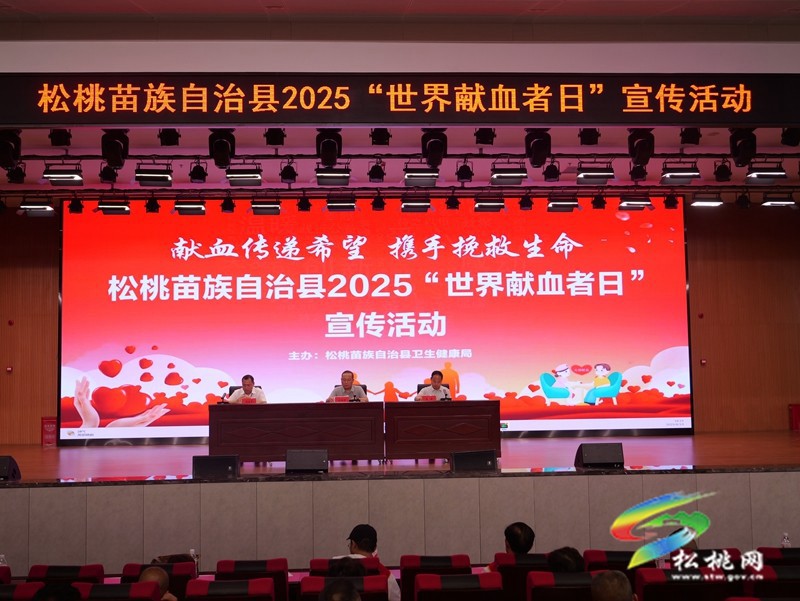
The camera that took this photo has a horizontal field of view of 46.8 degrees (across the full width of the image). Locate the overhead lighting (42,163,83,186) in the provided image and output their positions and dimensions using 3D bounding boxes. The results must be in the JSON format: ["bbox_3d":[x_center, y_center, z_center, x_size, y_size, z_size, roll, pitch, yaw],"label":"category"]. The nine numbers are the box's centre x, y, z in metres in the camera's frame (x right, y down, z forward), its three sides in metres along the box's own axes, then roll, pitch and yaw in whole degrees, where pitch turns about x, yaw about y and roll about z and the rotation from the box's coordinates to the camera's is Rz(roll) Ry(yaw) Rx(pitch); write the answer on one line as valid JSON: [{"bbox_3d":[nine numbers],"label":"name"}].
[{"bbox_3d":[-4.201,-1.569,11.515,0.430,0.250,0.280,-1,-3,-3],"label":"overhead lighting"}]

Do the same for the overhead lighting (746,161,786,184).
[{"bbox_3d":[5.160,-1.802,13.023,0.500,0.280,0.260,-1,-4,-3],"label":"overhead lighting"}]

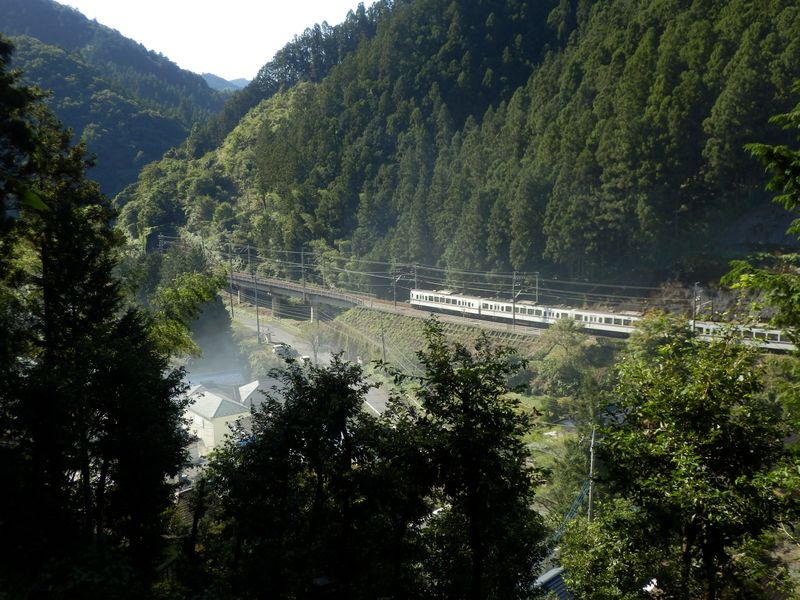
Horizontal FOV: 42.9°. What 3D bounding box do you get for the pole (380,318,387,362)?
[{"bbox_3d":[-2.850,7.744,180.000,0.280,9.980,0.280,-1,8,0],"label":"pole"}]

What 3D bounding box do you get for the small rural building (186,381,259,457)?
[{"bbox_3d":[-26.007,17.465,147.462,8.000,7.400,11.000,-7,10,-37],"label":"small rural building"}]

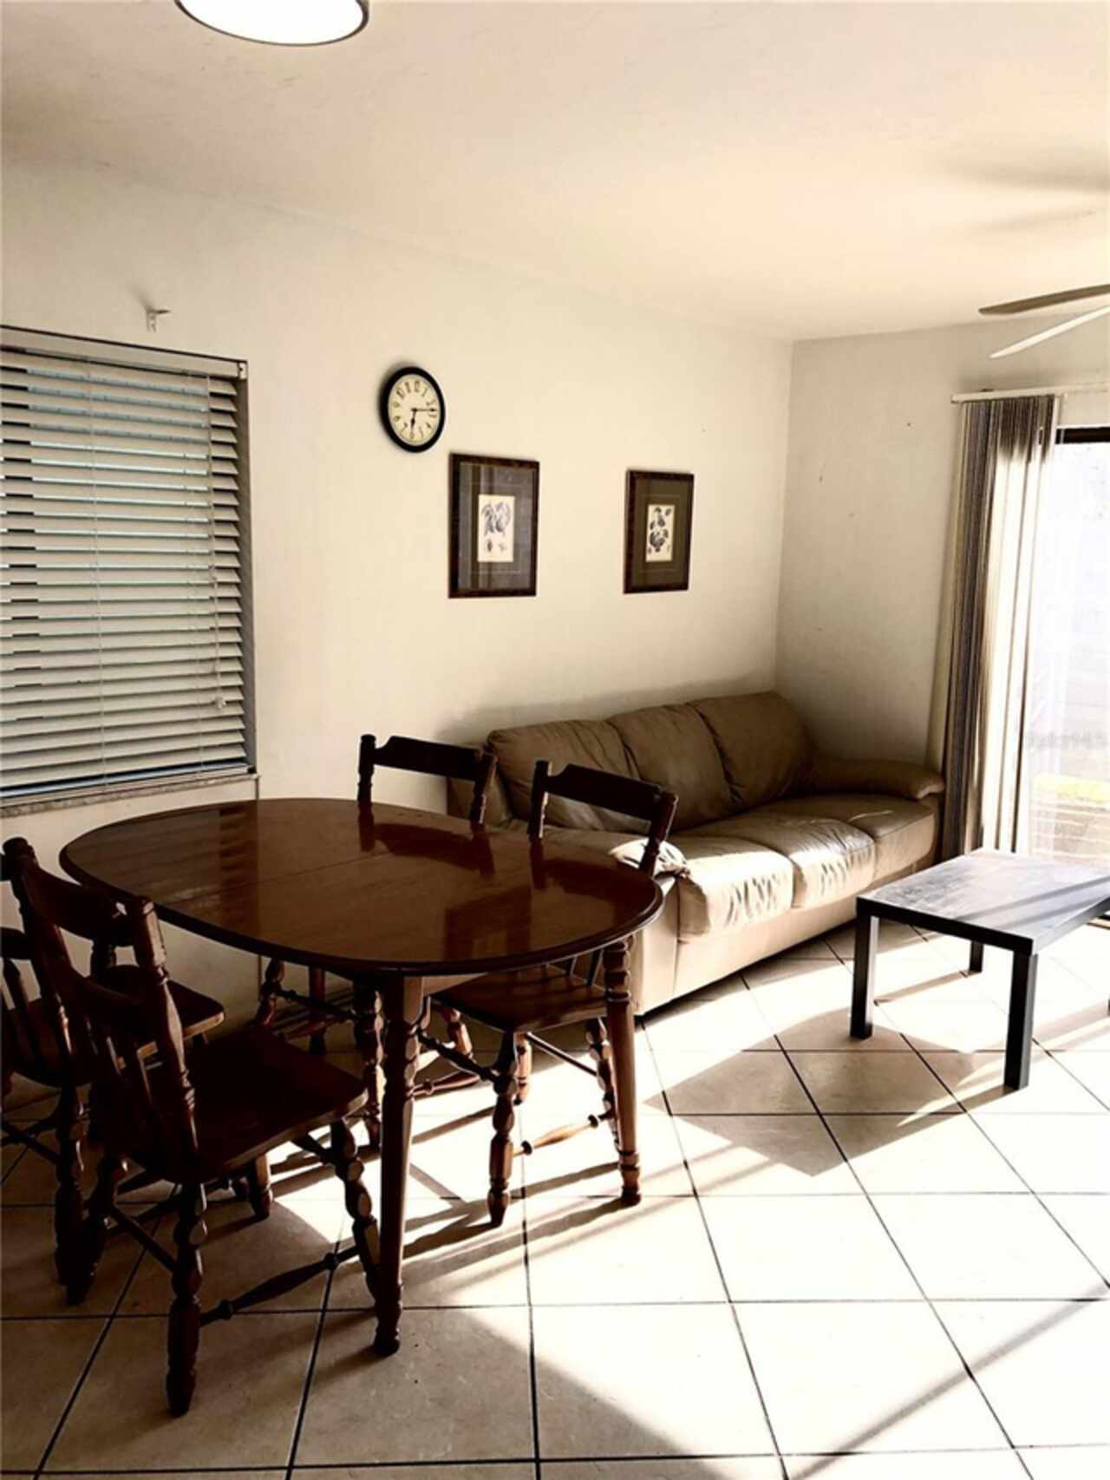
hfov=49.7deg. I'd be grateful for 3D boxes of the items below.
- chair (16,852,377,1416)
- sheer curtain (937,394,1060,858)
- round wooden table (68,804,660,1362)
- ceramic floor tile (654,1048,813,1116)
[{"bbox_3d":[-0.664,0.666,2.315,0.470,0.945,0.535,10,13,42],"label":"chair"},{"bbox_3d":[1.830,-0.349,5.005,0.380,2.110,0.100,9,12,41],"label":"sheer curtain"},{"bbox_3d":[-0.507,0.656,2.920,1.640,0.755,1.050,9,12,42],"label":"round wooden table"},{"bbox_3d":[0.503,0.983,3.421,0.400,0.012,0.400,1,9,-3],"label":"ceramic floor tile"}]

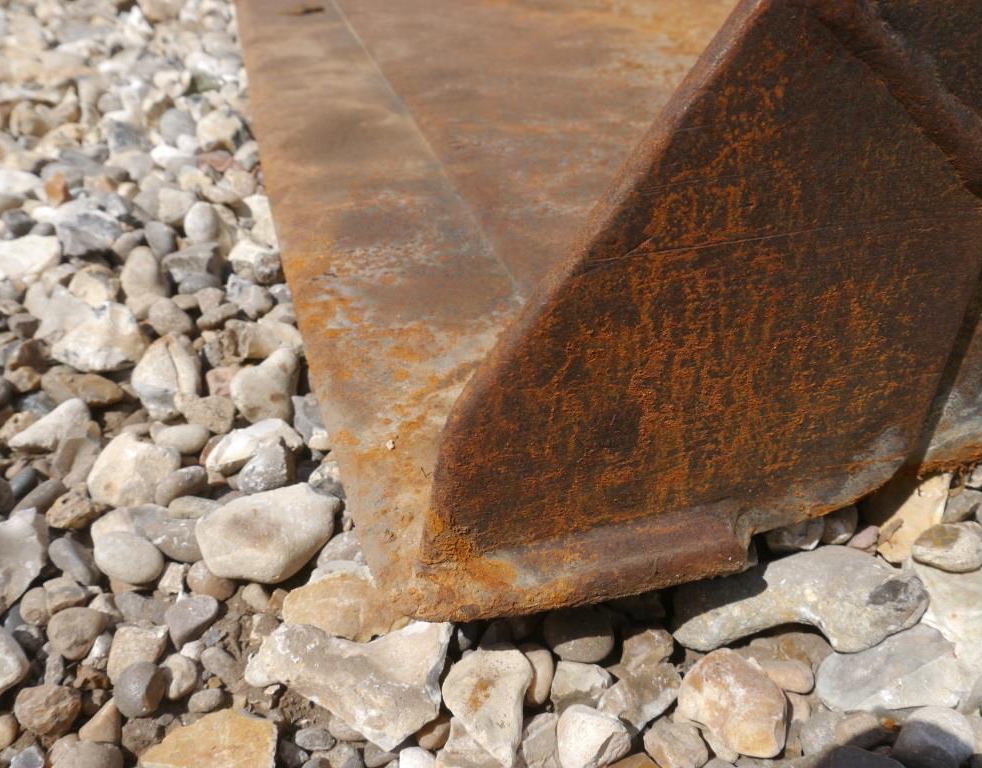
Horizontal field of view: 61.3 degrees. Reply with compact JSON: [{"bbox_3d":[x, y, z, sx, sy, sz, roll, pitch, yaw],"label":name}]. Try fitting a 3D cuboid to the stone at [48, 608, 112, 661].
[{"bbox_3d":[-0.266,0.161,0.533,0.037,0.027,0.035,0,39,0],"label":"stone"}]

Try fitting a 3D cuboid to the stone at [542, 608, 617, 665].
[{"bbox_3d":[0.057,0.161,0.533,0.046,0.030,0.039,0,39,0],"label":"stone"}]

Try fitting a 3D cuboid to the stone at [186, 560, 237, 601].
[{"bbox_3d":[-0.193,0.135,0.572,0.035,0.026,0.029,0,39,0],"label":"stone"}]

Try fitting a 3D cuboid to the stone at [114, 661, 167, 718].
[{"bbox_3d":[-0.209,0.182,0.493,0.029,0.030,0.035,-10,40,-12],"label":"stone"}]

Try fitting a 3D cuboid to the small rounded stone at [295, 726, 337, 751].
[{"bbox_3d":[-0.103,0.209,0.488,0.024,0.013,0.016,0,39,0],"label":"small rounded stone"}]

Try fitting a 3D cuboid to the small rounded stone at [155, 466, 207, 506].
[{"bbox_3d":[-0.235,0.078,0.630,0.041,0.023,0.024,-26,46,-29],"label":"small rounded stone"}]

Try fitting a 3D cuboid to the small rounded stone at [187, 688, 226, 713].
[{"bbox_3d":[-0.174,0.194,0.507,0.023,0.012,0.014,8,40,9],"label":"small rounded stone"}]

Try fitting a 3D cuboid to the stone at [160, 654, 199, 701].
[{"bbox_3d":[-0.193,0.181,0.512,0.025,0.024,0.030,0,39,0],"label":"stone"}]

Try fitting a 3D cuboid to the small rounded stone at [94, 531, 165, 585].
[{"bbox_3d":[-0.251,0.120,0.574,0.046,0.028,0.043,-10,40,-12],"label":"small rounded stone"}]

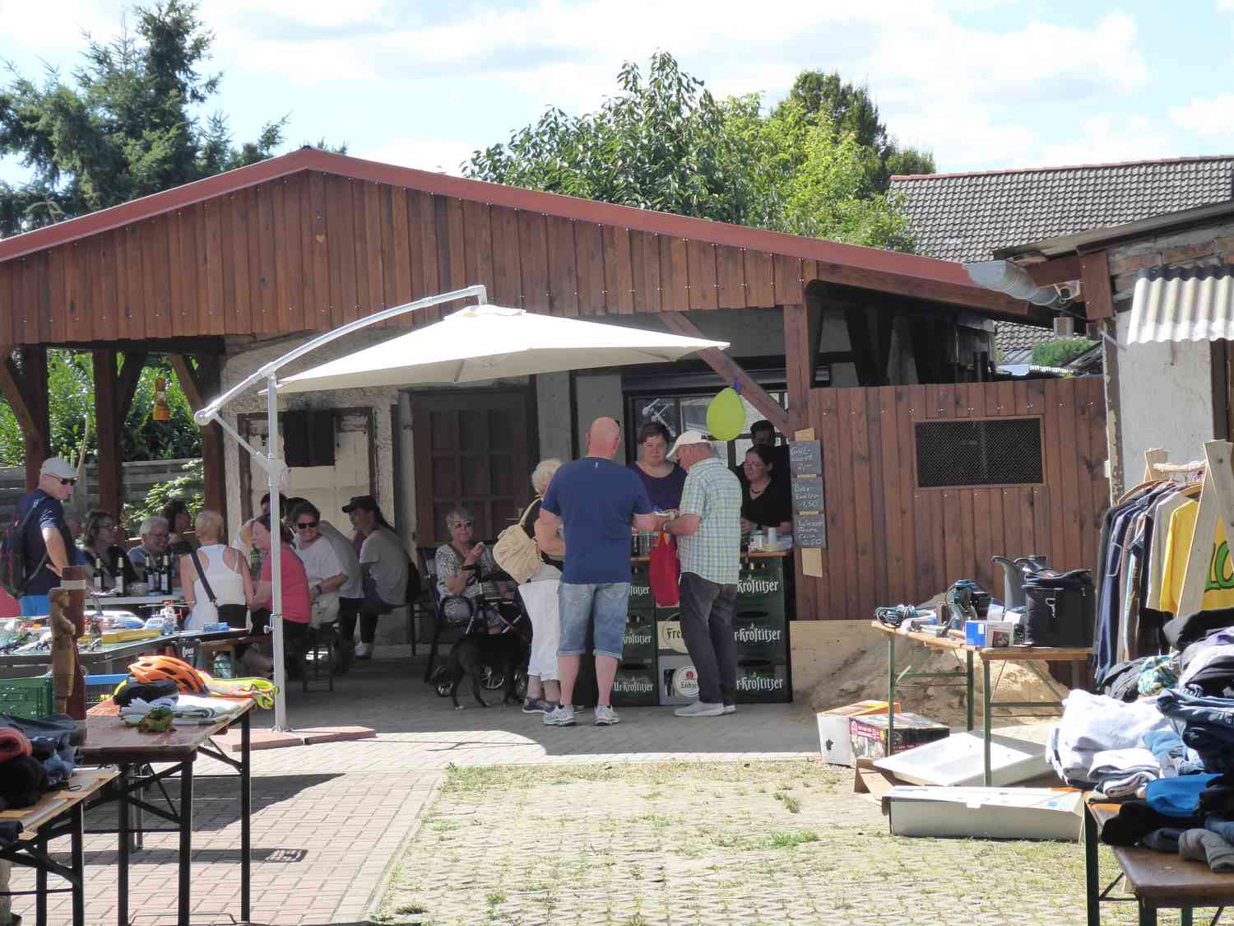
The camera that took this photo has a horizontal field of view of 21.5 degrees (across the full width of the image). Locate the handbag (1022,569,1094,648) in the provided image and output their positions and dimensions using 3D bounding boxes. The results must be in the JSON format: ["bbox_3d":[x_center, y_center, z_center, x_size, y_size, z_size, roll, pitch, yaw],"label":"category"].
[{"bbox_3d":[1.878,0.615,13.750,0.280,0.330,0.210,-2,1,-3],"label":"handbag"}]

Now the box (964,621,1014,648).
[{"bbox_3d":[1.655,0.763,14.500,0.140,0.112,0.150,-2,1,-27],"label":"box"}]

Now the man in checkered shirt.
[{"bbox_3d":[0.519,0.655,19.500,0.420,1.700,0.500,-1,1,32],"label":"man in checkered shirt"}]

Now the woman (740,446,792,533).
[{"bbox_3d":[0.901,0.649,19.750,0.480,1.530,0.400,-2,1,12],"label":"woman"}]

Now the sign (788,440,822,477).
[{"bbox_3d":[1.168,-0.032,20.050,0.200,0.215,0.015,-2,1,9],"label":"sign"}]

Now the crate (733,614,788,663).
[{"bbox_3d":[0.862,1.085,20.250,0.400,0.300,0.300,-1,1,0],"label":"crate"}]

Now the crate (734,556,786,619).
[{"bbox_3d":[0.793,0.686,19.150,0.400,0.290,0.300,-2,1,1],"label":"crate"}]

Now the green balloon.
[{"bbox_3d":[0.646,-0.292,19.250,0.225,0.310,0.225,-2,1,0],"label":"green balloon"}]

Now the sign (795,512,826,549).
[{"bbox_3d":[1.150,0.402,19.300,0.183,0.208,0.020,-2,1,0],"label":"sign"}]

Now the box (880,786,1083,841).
[{"bbox_3d":[1.600,1.515,14.060,0.830,0.165,0.390,-1,1,12],"label":"box"}]

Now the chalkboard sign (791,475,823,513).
[{"bbox_3d":[1.180,0.192,20.050,0.200,0.215,0.015,-2,1,9],"label":"chalkboard sign"}]

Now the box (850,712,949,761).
[{"bbox_3d":[1.452,1.455,16.620,0.345,0.240,0.550,-1,1,-15],"label":"box"}]

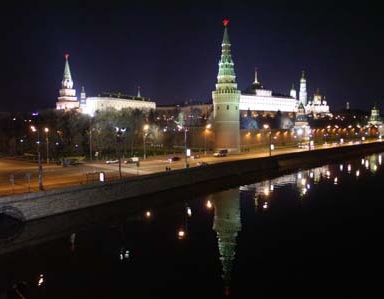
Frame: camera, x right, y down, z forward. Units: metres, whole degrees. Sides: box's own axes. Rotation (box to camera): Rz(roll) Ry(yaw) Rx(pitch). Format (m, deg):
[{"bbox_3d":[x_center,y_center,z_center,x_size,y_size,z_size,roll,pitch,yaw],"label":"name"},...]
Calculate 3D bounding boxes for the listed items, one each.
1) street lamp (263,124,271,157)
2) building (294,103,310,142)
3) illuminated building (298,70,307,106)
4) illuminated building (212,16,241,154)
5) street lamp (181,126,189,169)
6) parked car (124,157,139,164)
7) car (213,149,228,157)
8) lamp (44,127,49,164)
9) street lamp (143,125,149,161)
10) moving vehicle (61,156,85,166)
[{"bbox_3d":[28.857,-3.269,117.283,0.600,12.100,2.600,-5,6,-43],"label":"street lamp"},{"bbox_3d":[93.310,-24.150,265.960,10.500,32.400,10.500,-3,4,-40],"label":"building"},{"bbox_3d":[176.280,-84.830,497.400,14.500,81.000,14.500,1,4,20],"label":"illuminated building"},{"bbox_3d":[16.400,-29.300,147.000,13.300,61.700,13.300,0,3,6],"label":"illuminated building"},{"bbox_3d":[-2.282,-0.646,87.283,0.600,12.100,2.600,-5,6,-43],"label":"street lamp"},{"bbox_3d":[-19.870,3.720,103.300,5.000,2.300,2.000,-3,4,-39],"label":"parked car"},{"bbox_3d":[12.340,1.530,133.790,6.000,2.600,2.100,-4,5,-44],"label":"car"},{"bbox_3d":[-44.822,-1.062,96.666,0.600,11.700,2.500,-2,4,-18],"label":"lamp"},{"bbox_3d":[-15.481,-2.193,104.737,0.600,12.000,2.500,-3,5,-30],"label":"street lamp"},{"bbox_3d":[-36.880,3.759,97.000,2.400,2.700,6.600,3,5,38],"label":"moving vehicle"}]

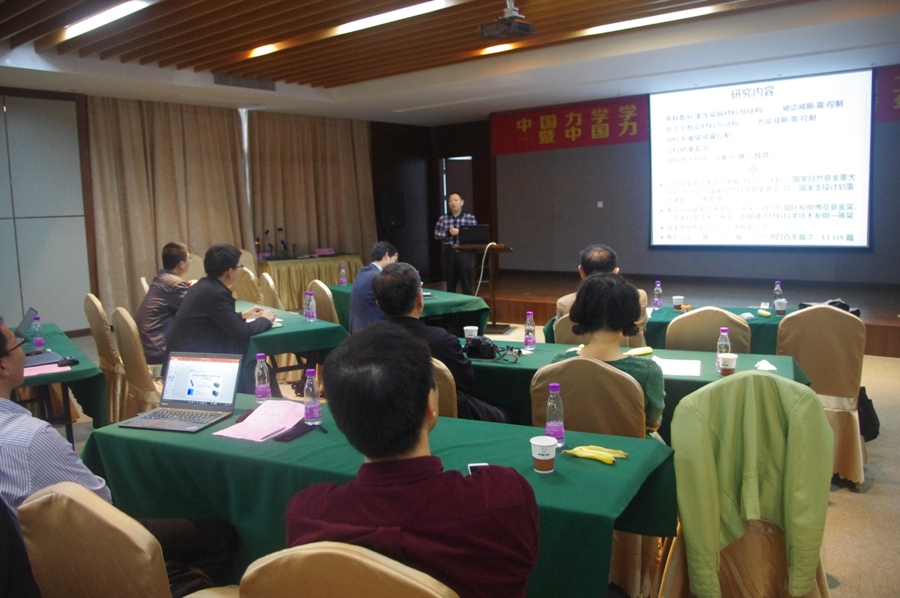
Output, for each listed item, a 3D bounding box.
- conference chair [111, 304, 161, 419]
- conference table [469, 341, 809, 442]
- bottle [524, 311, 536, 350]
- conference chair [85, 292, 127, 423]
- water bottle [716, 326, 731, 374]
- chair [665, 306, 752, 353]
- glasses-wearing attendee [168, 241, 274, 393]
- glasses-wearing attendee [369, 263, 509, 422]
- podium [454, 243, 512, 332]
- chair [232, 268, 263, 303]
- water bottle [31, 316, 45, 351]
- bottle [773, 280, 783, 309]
[{"bbox_3d":[-1.836,0.499,4.892,0.560,0.960,0.440,-7,9,-37],"label":"conference chair"},{"bbox_3d":[0.670,0.624,3.642,1.920,0.680,0.680,2,8,26],"label":"conference table"},{"bbox_3d":[0.412,0.165,3.877,0.060,0.200,0.060,-2,7,0],"label":"bottle"},{"bbox_3d":[-2.335,0.415,5.596,0.580,0.950,0.460,-6,8,-34],"label":"conference chair"},{"bbox_3d":[1.221,0.220,3.329,0.061,0.200,0.061,-2,7,0],"label":"water bottle"},{"bbox_3d":[1.462,0.482,4.143,0.470,0.945,0.580,2,8,27],"label":"chair"},{"bbox_3d":[-1.452,0.308,4.745,0.850,1.300,0.560,-7,9,-36],"label":"glasses-wearing attendee"},{"bbox_3d":[-0.007,0.465,3.366,0.520,1.250,0.780,4,9,37],"label":"glasses-wearing attendee"},{"bbox_3d":[0.381,-0.117,9.038,0.660,1.050,0.450,1,7,19],"label":"podium"},{"bbox_3d":[-1.955,0.110,7.921,0.560,0.930,0.450,-8,9,-40],"label":"chair"},{"bbox_3d":[-2.362,0.193,4.285,0.060,0.198,0.060,-2,7,0],"label":"water bottle"},{"bbox_3d":[2.178,-0.015,4.980,0.060,0.200,0.060,2,8,27],"label":"bottle"}]

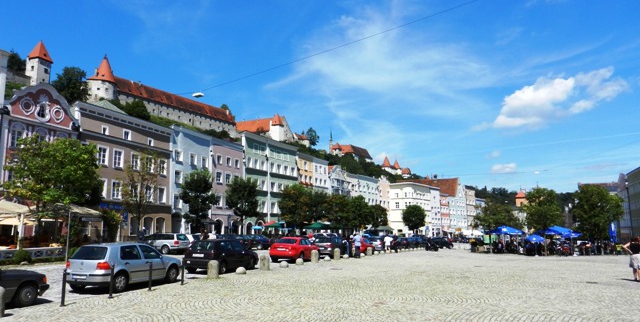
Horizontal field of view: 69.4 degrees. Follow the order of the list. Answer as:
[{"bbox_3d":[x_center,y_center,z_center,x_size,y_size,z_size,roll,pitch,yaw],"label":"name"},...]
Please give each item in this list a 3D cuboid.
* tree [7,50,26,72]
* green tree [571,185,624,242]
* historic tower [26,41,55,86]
[{"bbox_3d":[-110.314,-35.925,167.721,7.300,9.500,7.300,6,-11,-35],"label":"tree"},{"bbox_3d":[22.226,4.631,37.215,4.000,5.600,4.000,-6,-10,31],"label":"green tree"},{"bbox_3d":[-98.814,-34.293,163.405,5.800,18.000,5.800,-3,-9,16],"label":"historic tower"}]

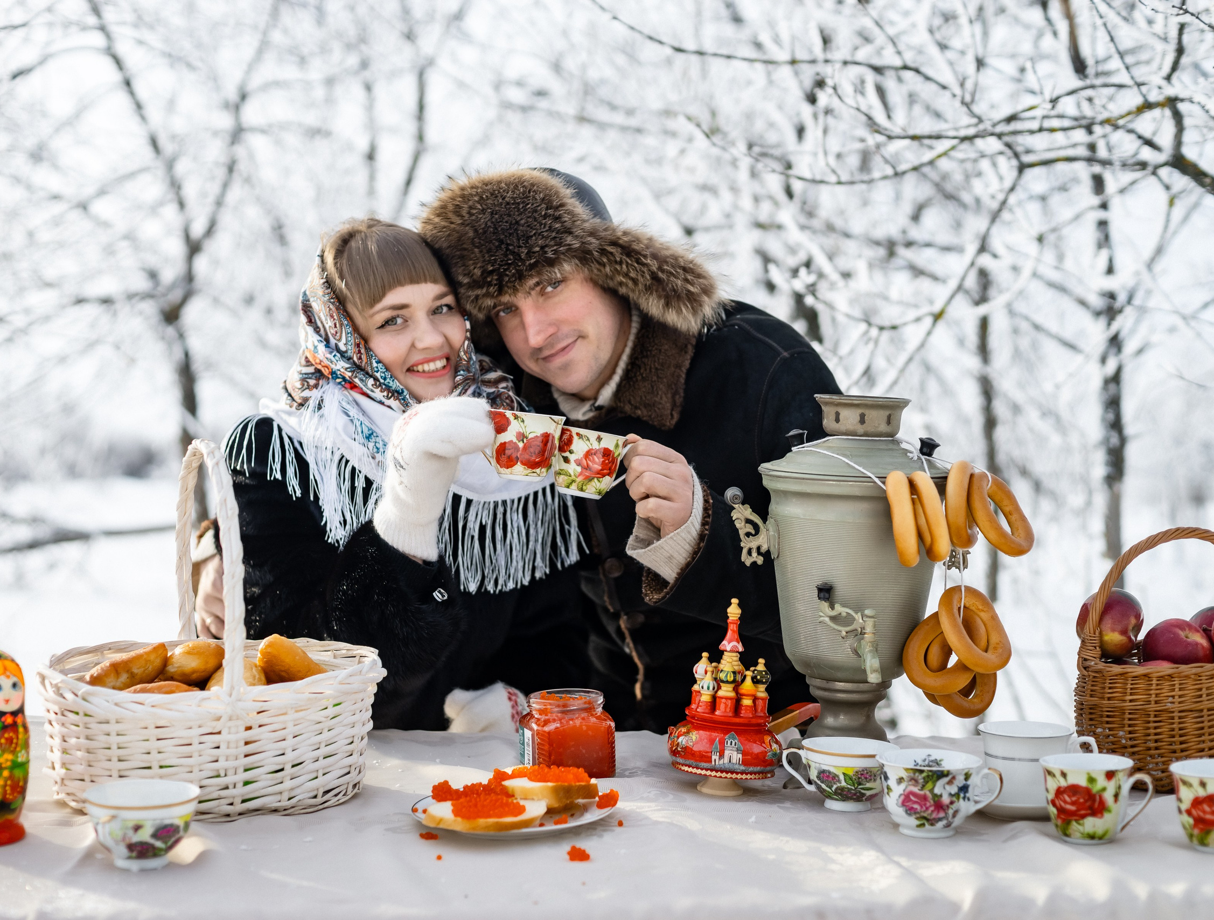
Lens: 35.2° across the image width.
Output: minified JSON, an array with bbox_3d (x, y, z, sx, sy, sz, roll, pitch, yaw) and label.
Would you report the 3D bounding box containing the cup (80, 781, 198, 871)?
[{"bbox_3d":[-0.395,0.310,1.604,0.094,0.058,0.112,0,2,10],"label":"cup"}]

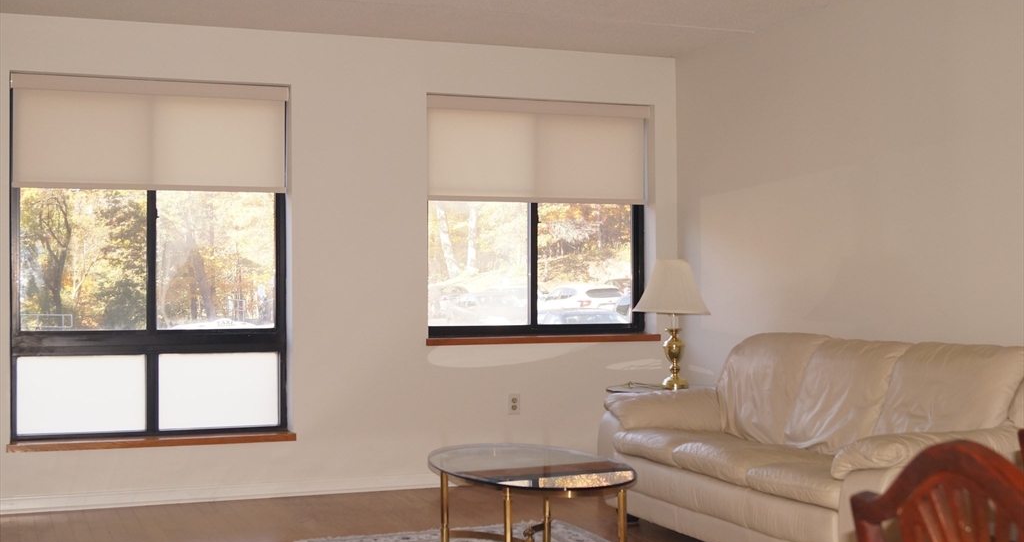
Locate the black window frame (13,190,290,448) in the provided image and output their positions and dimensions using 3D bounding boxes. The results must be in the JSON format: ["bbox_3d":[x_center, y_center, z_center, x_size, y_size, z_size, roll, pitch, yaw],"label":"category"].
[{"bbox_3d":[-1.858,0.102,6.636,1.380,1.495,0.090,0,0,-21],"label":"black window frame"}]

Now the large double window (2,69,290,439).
[{"bbox_3d":[-1.850,-0.062,6.612,1.380,1.825,0.120,0,0,-21],"label":"large double window"}]

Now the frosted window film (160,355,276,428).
[{"bbox_3d":[-1.546,0.633,6.761,0.622,0.394,0.020,0,0,-21],"label":"frosted window film"}]

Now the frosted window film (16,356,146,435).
[{"bbox_3d":[-2.188,0.628,6.512,0.620,0.405,0.020,0,0,-21],"label":"frosted window film"}]

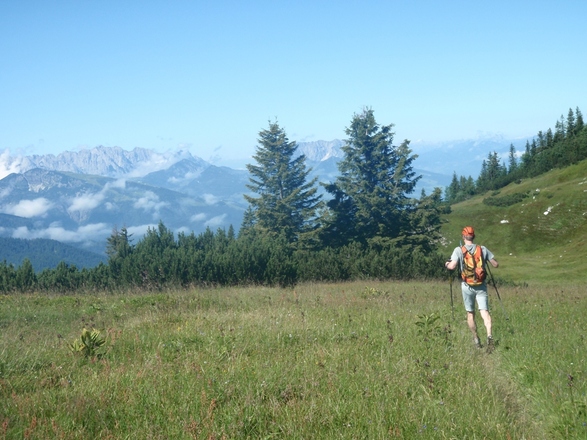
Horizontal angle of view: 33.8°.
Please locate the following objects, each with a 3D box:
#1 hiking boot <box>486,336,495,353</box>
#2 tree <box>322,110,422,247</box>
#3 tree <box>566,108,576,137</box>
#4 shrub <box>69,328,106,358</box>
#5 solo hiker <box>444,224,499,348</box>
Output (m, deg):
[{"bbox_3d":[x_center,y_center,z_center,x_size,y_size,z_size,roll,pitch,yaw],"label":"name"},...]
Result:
[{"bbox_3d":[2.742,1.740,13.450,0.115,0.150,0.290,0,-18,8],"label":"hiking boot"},{"bbox_3d":[3.346,-1.673,42.000,4.500,6.400,4.500,0,2,0],"label":"tree"},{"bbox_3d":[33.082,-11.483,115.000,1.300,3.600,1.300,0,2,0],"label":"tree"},{"bbox_3d":[-2.665,1.604,12.500,0.490,0.400,0.450,0,2,0],"label":"shrub"},{"bbox_3d":[2.505,0.971,13.600,0.760,1.770,0.720,0,2,8],"label":"solo hiker"}]

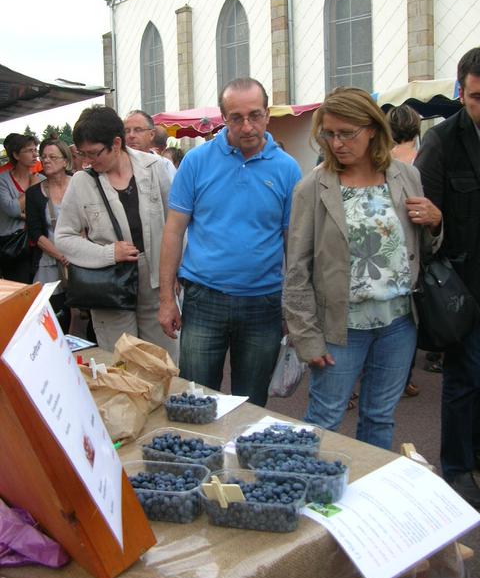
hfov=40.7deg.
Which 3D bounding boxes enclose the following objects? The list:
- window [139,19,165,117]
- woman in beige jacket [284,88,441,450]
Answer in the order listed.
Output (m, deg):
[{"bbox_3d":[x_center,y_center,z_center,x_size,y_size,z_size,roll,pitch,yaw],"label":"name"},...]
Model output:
[{"bbox_3d":[-2.591,-6.326,19.903,0.300,3.550,1.263,-10,13,-41],"label":"window"},{"bbox_3d":[0.448,0.101,2.386,0.510,1.628,0.350,0,10,8],"label":"woman in beige jacket"}]

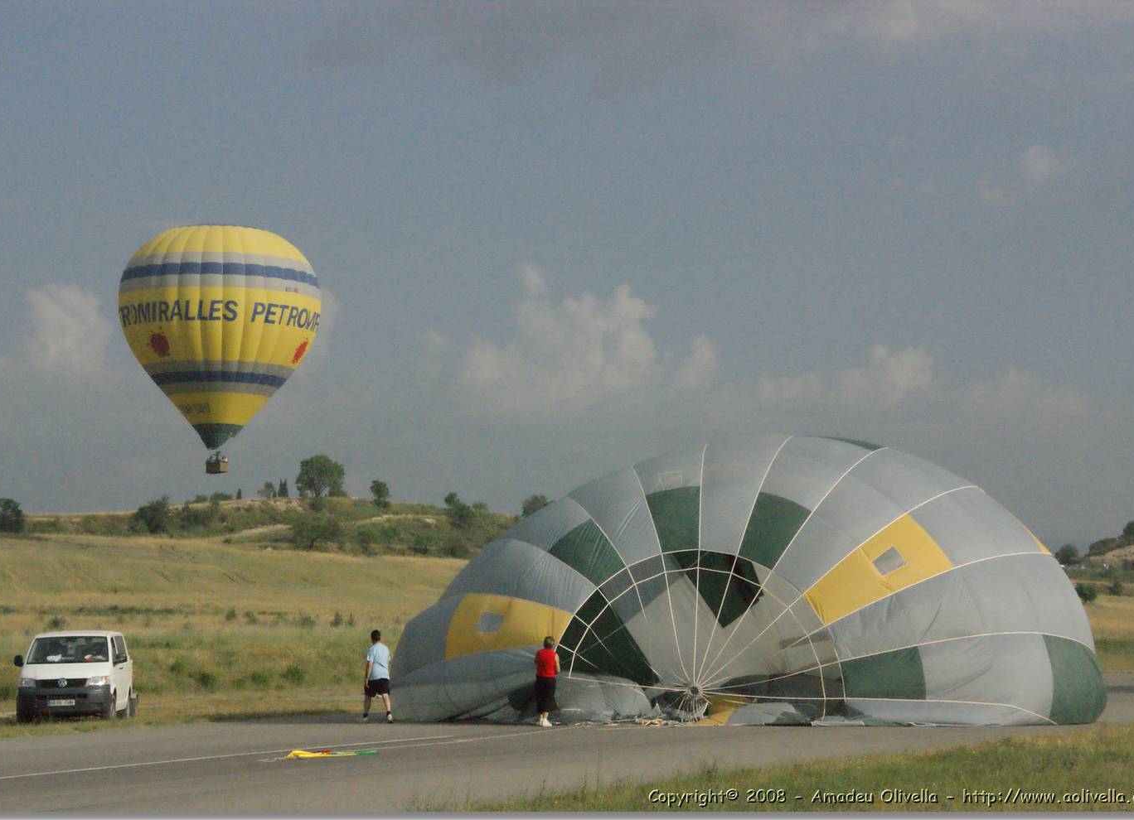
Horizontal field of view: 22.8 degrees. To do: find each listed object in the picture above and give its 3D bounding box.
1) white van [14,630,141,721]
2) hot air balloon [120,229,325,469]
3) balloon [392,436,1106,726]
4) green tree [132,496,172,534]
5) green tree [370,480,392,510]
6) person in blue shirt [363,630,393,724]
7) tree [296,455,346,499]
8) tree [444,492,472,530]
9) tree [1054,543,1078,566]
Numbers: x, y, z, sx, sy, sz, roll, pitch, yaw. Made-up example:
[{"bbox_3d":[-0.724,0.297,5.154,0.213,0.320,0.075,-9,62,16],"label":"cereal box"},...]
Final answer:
[{"bbox_3d":[-10.190,5.525,58.600,1.950,1.950,4.900,0,-4,-4],"label":"white van"},{"bbox_3d":[-29.360,-5.107,238.000,17.100,20.800,17.100,0,-4,0],"label":"hot air balloon"},{"bbox_3d":[3.770,3.329,57.000,13.800,5.600,11.500,0,-4,5],"label":"balloon"},{"bbox_3d":[-57.526,14.572,390.000,5.510,5.380,5.240,0,-4,0],"label":"green tree"},{"bbox_3d":[-29.828,13.476,450.000,3.410,4.810,3.240,0,-4,0],"label":"green tree"},{"bbox_3d":[-3.554,4.997,52.800,0.520,1.750,0.650,2,-5,-30],"label":"person in blue shirt"},{"bbox_3d":[-39.373,10.681,450.000,7.910,6.990,7.520,0,-4,0],"label":"tree"},{"bbox_3d":[-16.179,15.041,420.000,4.200,5.650,3.990,0,-4,0],"label":"tree"},{"bbox_3d":[99.327,28.749,560.000,4.830,4.440,4.590,0,-4,0],"label":"tree"}]

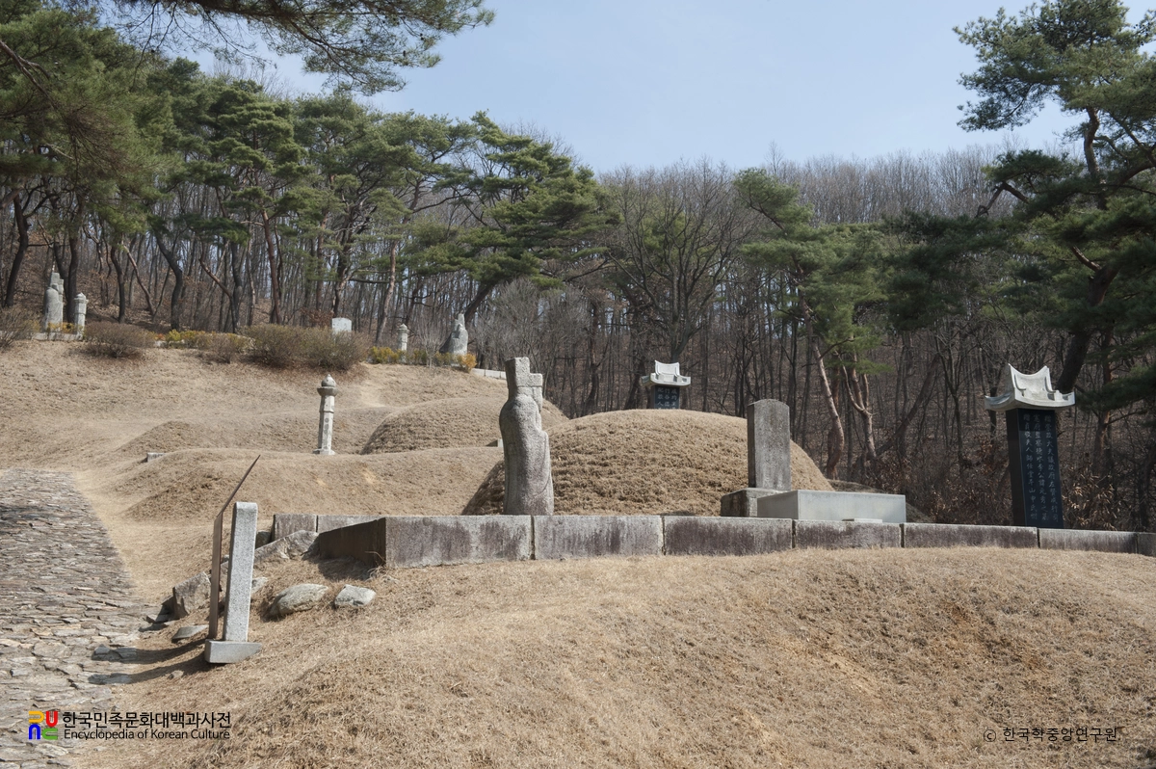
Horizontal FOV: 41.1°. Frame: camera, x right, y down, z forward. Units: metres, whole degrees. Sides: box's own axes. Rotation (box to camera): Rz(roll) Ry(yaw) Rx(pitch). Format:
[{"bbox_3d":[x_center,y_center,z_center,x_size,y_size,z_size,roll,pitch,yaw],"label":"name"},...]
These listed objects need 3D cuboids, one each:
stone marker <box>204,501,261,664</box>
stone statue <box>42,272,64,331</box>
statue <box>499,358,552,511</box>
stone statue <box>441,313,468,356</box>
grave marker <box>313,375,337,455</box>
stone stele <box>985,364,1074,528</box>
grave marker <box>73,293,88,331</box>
[{"bbox_3d":[-2.335,1.355,10.673,0.340,1.100,0.260,6,-10,-19],"label":"stone marker"},{"bbox_3d":[-16.821,-2.588,49.460,0.580,2.104,0.600,5,-12,-22],"label":"stone statue"},{"bbox_3d":[-0.620,0.662,18.937,0.520,2.033,0.580,4,-12,-20],"label":"statue"},{"bbox_3d":[-4.217,-1.567,54.359,0.660,1.918,0.620,5,-12,-22],"label":"stone statue"},{"bbox_3d":[-5.236,0.616,31.998,0.450,1.688,0.450,4,-12,-20],"label":"grave marker"},{"bbox_3d":[6.176,0.880,20.834,0.950,2.319,0.680,4,-12,-19],"label":"stone stele"},{"bbox_3d":[-15.910,-2.249,49.386,0.400,1.415,0.400,4,-12,-20],"label":"grave marker"}]

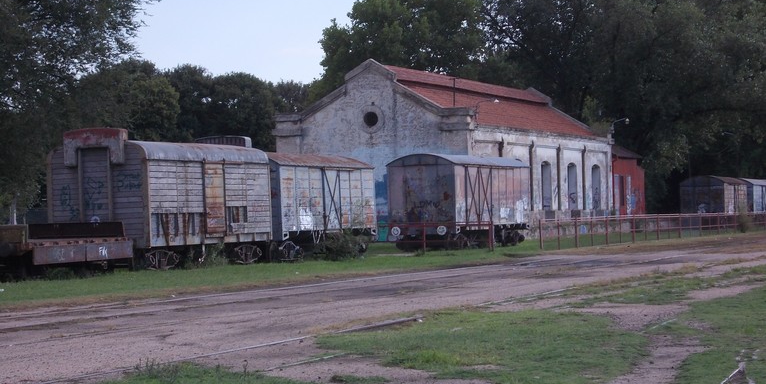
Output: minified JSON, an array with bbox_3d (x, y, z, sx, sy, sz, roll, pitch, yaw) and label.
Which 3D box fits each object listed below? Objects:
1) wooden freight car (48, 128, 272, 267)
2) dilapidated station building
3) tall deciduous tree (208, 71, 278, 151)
[{"bbox_3d":[-6.793,0.344,78.672,3.167,4.423,12.500,-1,-1,15],"label":"wooden freight car"},{"bbox_3d":[4.625,-2.040,146.710,10.906,9.617,35.602,-1,-1,17],"label":"dilapidated station building"},{"bbox_3d":[-10.178,-2.542,185.033,6.500,12.300,6.500,-1,-1,0],"label":"tall deciduous tree"}]

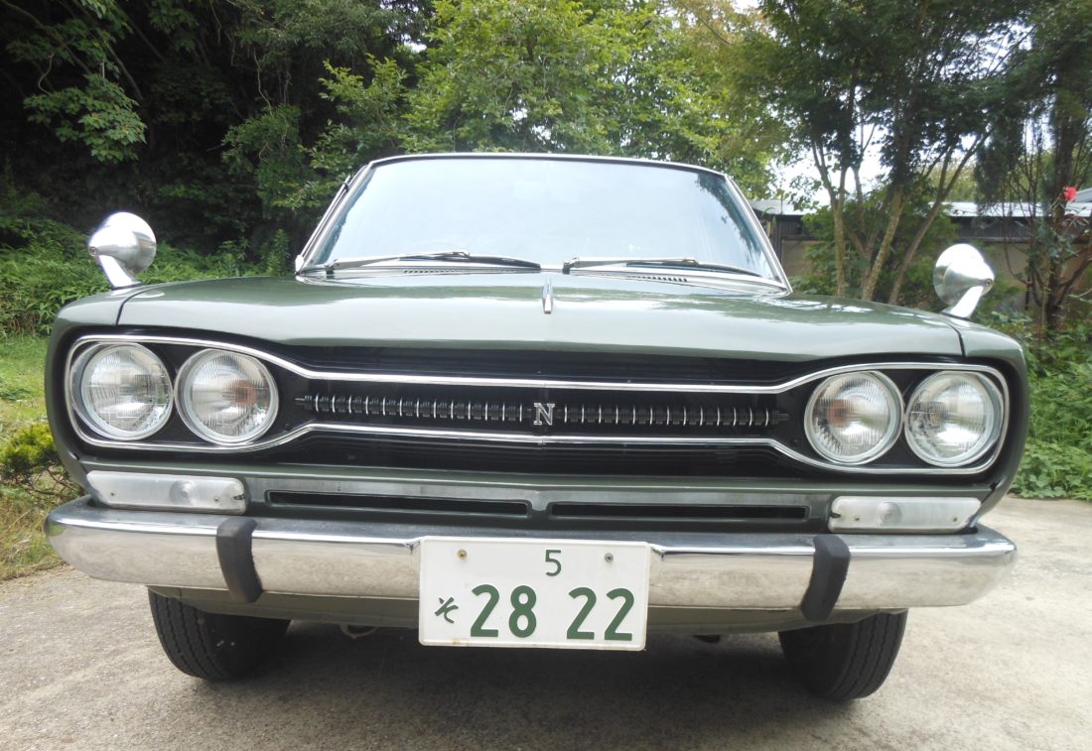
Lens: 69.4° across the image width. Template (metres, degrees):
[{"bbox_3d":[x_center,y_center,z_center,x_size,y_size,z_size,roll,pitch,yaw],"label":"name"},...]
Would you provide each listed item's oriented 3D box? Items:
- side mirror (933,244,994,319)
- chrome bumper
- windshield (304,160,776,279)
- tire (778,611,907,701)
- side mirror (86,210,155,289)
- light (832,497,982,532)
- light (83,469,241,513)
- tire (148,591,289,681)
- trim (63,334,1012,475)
[{"bbox_3d":[0.729,-0.163,1.377,0.118,0.138,0.115,2,2,0],"label":"side mirror"},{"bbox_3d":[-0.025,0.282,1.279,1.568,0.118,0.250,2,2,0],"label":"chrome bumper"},{"bbox_3d":[0.004,-0.459,2.296,1.308,0.502,0.113,2,-38,0],"label":"windshield"},{"bbox_3d":[0.623,0.402,1.782,0.155,0.604,0.604,2,2,0],"label":"tire"},{"bbox_3d":[-0.740,-0.219,1.379,0.120,0.138,0.115,2,2,0],"label":"side mirror"},{"bbox_3d":[0.568,0.219,1.244,0.240,0.056,0.060,2,2,0],"label":"light"},{"bbox_3d":[-0.600,0.185,1.246,0.250,0.056,0.060,2,2,0],"label":"light"},{"bbox_3d":[-0.685,0.361,1.785,0.155,0.604,0.604,2,2,0],"label":"tire"},{"bbox_3d":[-0.012,0.048,1.228,1.490,0.177,0.110,2,2,0],"label":"trim"}]

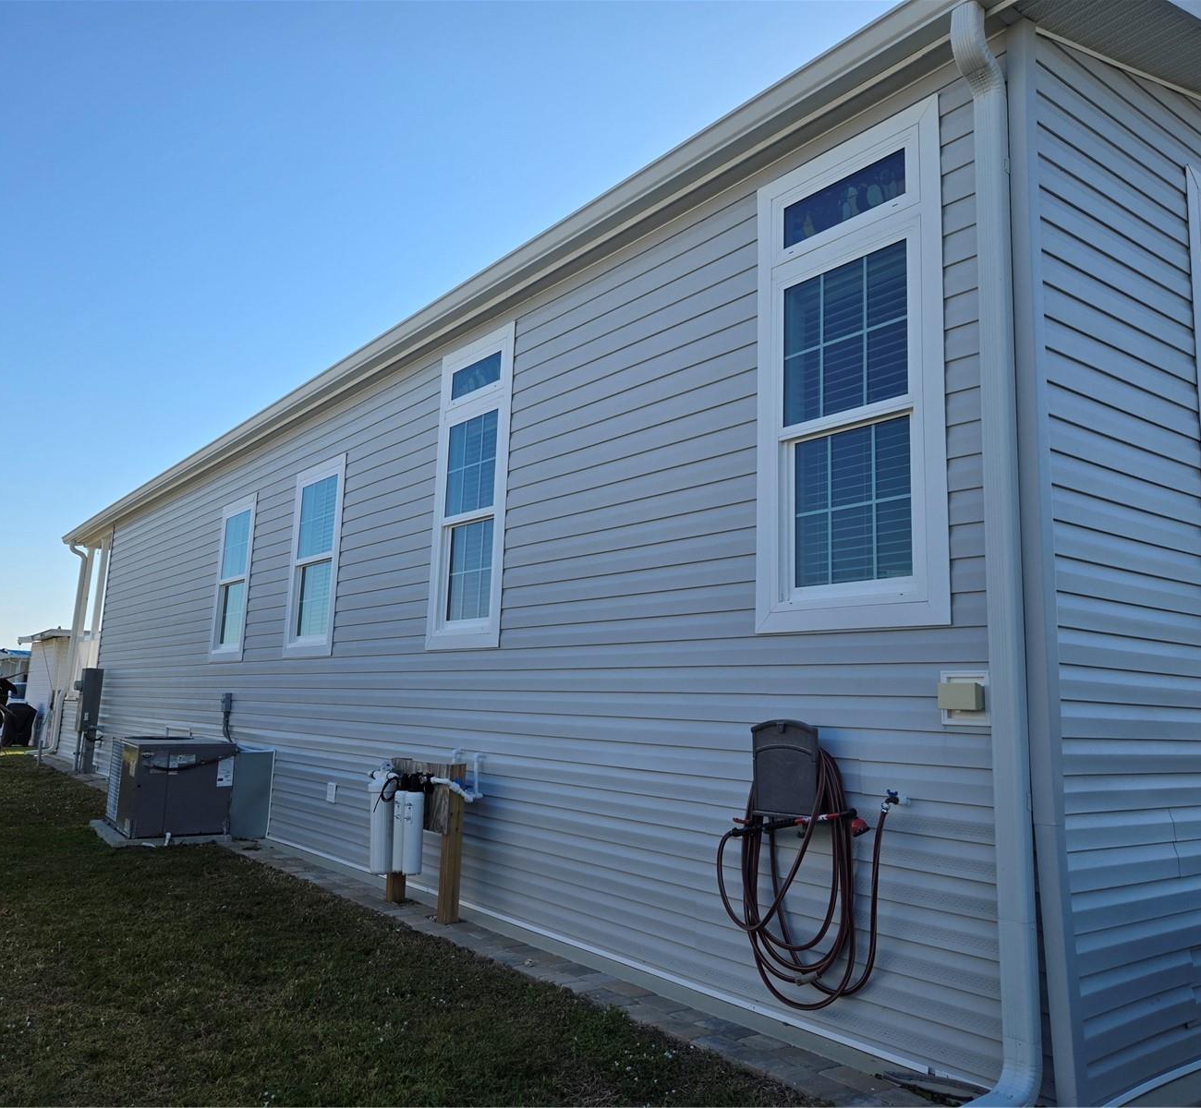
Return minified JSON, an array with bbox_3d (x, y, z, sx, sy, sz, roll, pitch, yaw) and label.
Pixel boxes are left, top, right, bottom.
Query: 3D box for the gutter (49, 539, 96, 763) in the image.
[{"bbox_3d":[-9.112,1.607,16.844,0.214,3.597,0.256,8,-11,-37],"label":"gutter"}]

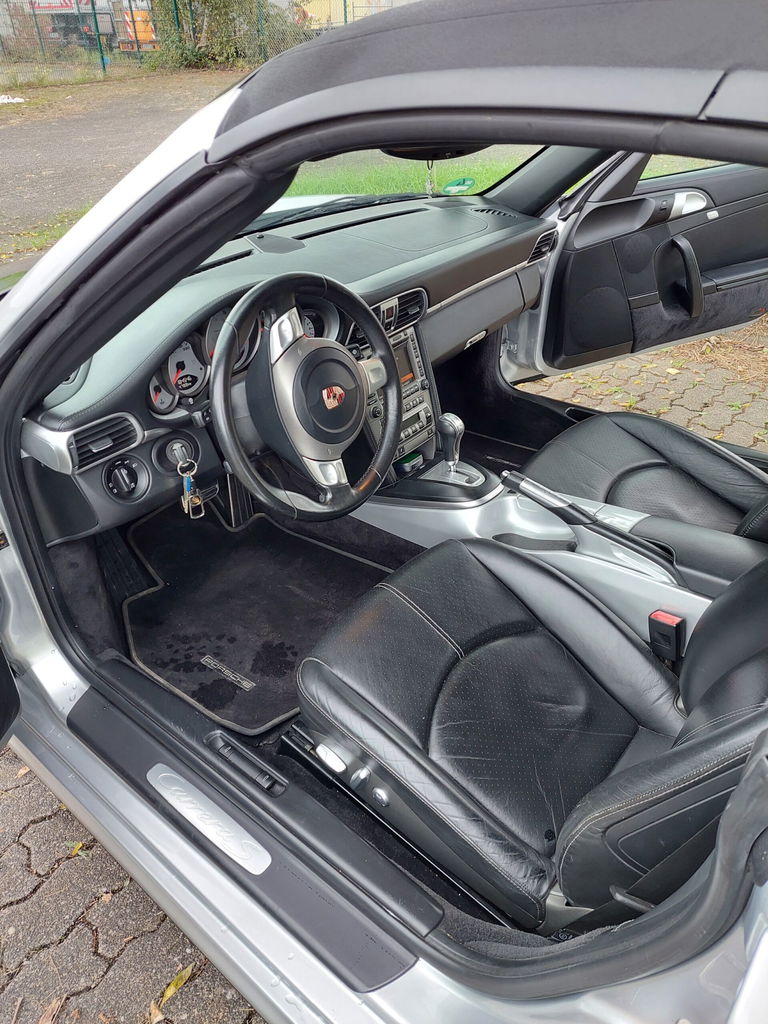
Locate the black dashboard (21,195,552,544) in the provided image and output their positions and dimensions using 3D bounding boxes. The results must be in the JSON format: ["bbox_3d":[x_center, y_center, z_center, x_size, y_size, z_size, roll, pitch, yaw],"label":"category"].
[{"bbox_3d":[-0.105,-0.376,1.460,0.480,0.410,1.430,24,41,31],"label":"black dashboard"}]

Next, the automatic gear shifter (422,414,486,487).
[{"bbox_3d":[0.146,-0.124,1.390,0.122,0.145,0.095,24,41,31],"label":"automatic gear shifter"}]

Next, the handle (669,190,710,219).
[{"bbox_3d":[0.920,-0.928,2.137,0.155,0.080,0.045,-19,38,-25],"label":"handle"}]

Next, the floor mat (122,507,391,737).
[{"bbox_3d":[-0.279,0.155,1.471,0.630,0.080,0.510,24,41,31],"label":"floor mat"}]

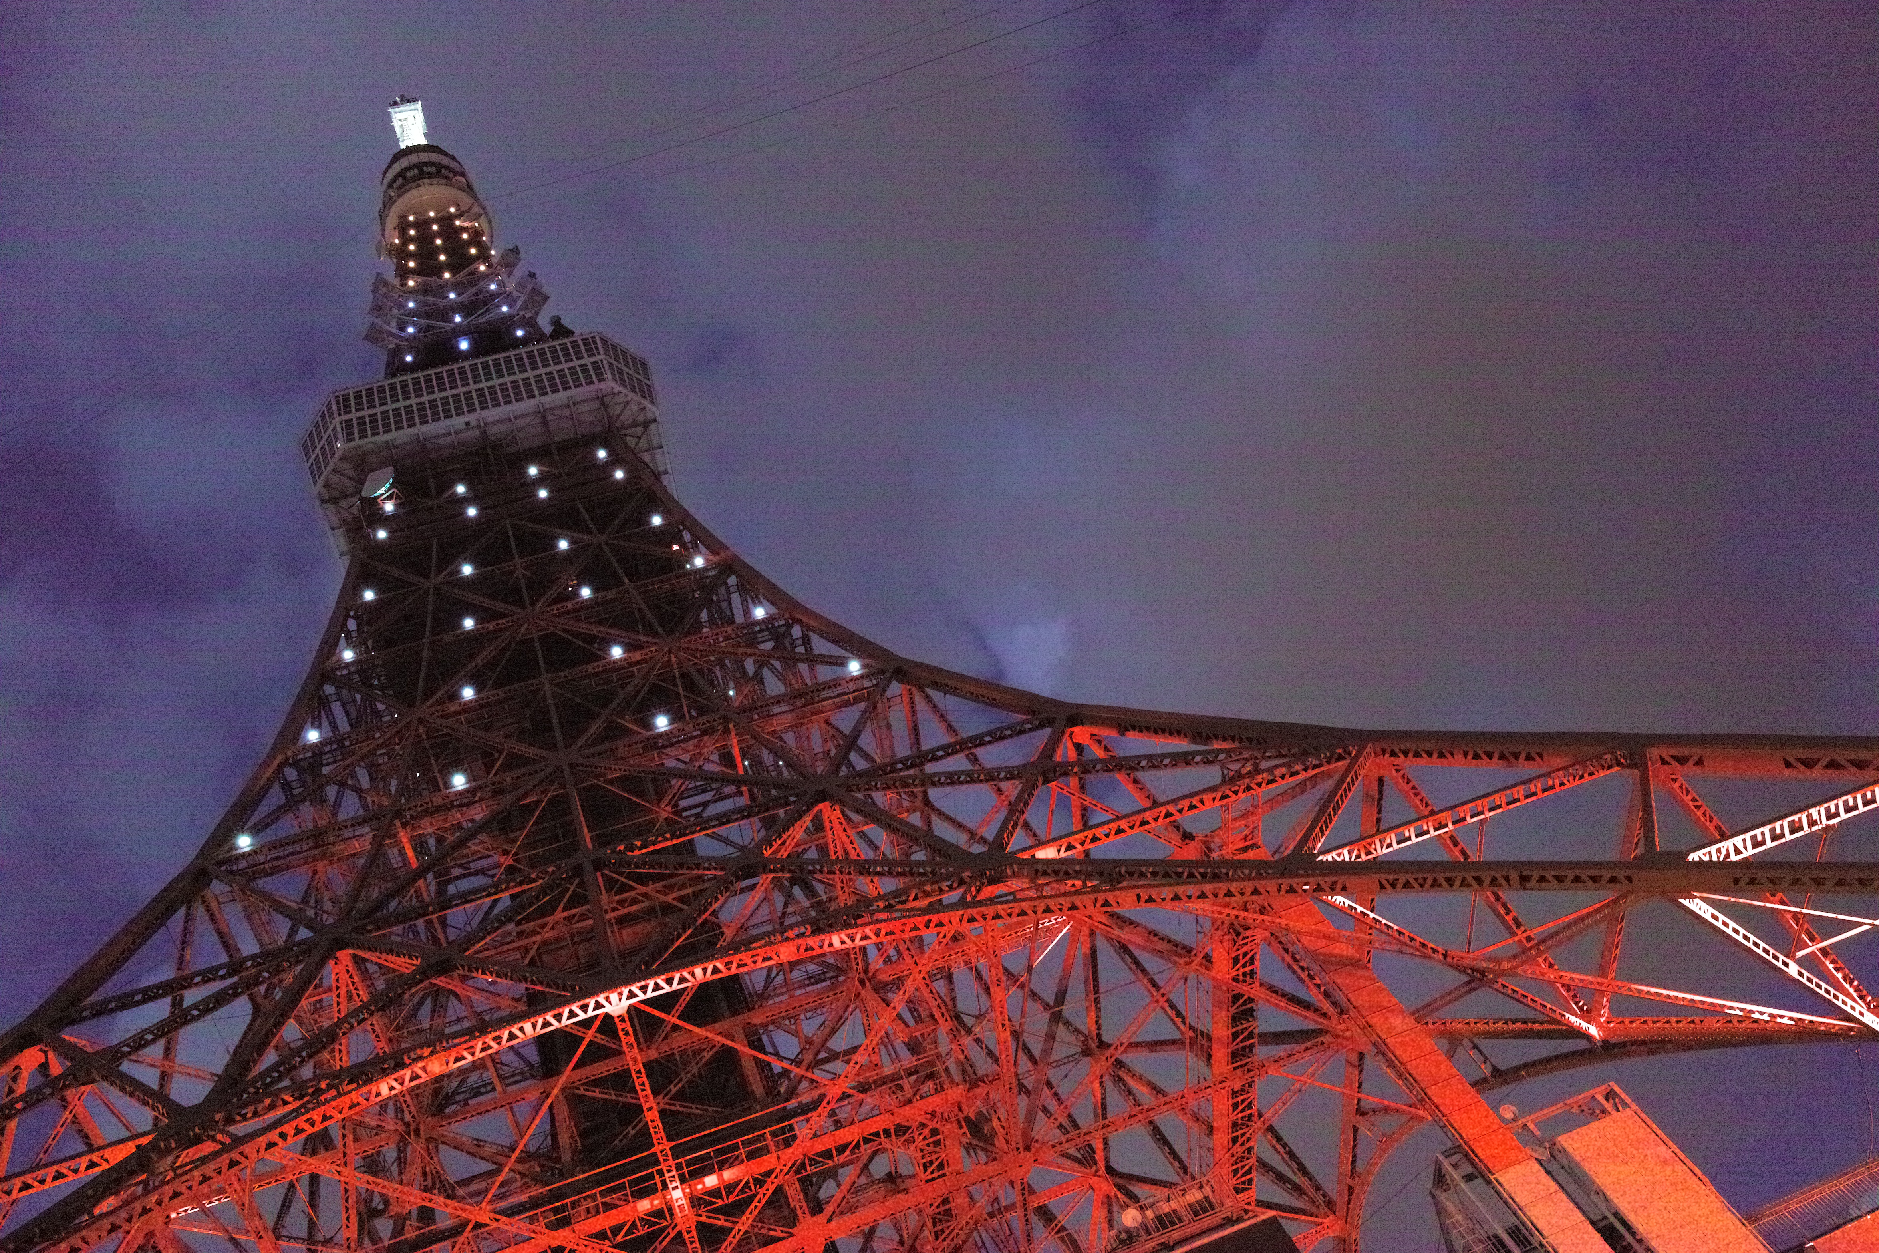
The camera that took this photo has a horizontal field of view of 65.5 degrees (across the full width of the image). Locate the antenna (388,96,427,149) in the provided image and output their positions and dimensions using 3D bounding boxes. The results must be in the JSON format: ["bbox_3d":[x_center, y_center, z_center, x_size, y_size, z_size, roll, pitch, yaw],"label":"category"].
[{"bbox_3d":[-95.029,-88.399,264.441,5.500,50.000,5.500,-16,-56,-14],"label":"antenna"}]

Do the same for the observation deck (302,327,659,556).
[{"bbox_3d":[-37.325,-7.681,129.719,30.040,10.280,30.040,-16,-56,-14],"label":"observation deck"}]

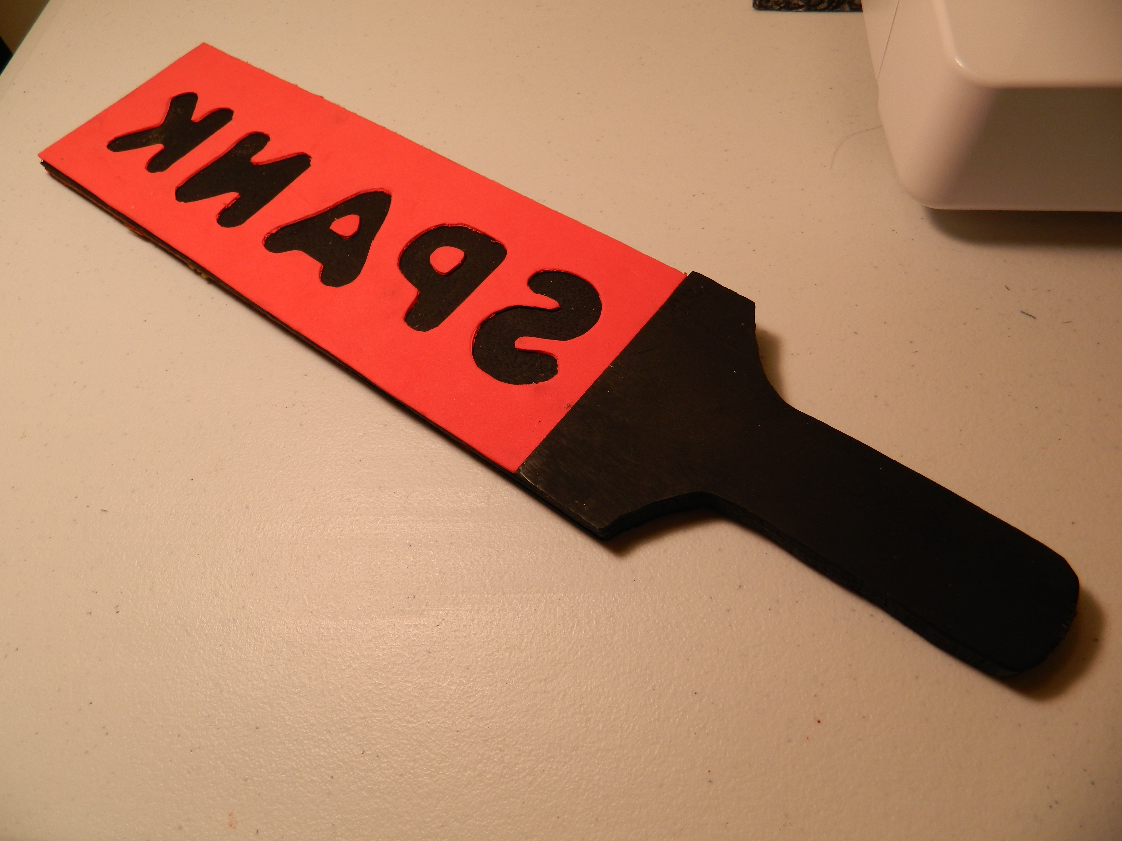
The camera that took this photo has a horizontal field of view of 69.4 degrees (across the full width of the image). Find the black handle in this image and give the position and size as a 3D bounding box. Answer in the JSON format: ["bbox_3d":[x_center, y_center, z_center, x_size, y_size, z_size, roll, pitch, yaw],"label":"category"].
[{"bbox_3d":[0.070,0.020,0.231,0.140,0.011,0.093,31,67,24],"label":"black handle"}]

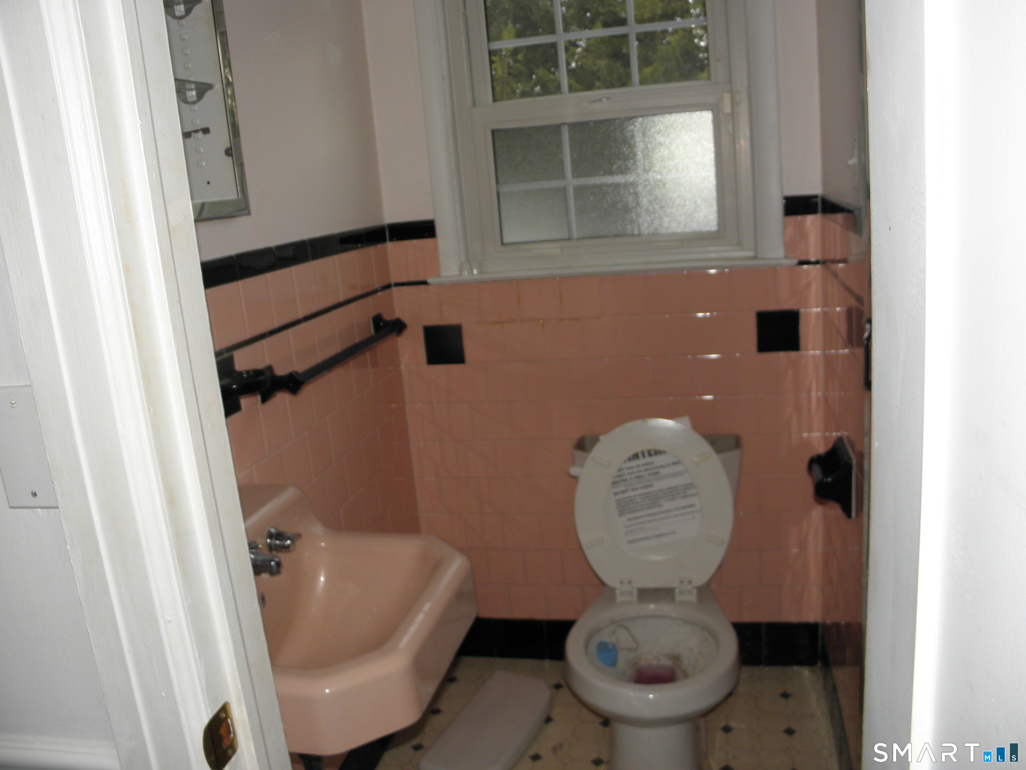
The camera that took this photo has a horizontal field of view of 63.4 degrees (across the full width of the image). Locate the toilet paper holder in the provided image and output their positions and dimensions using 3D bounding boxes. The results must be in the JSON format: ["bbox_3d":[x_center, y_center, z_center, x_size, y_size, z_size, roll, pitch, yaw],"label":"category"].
[{"bbox_3d":[0.660,0.189,1.734,0.078,0.129,0.159,-2,14,13],"label":"toilet paper holder"}]

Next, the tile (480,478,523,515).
[{"bbox_3d":[-0.039,0.312,2.356,0.108,0.108,0.009,-2,14,13],"label":"tile"}]

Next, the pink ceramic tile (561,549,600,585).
[{"bbox_3d":[0.194,0.515,2.360,0.108,0.108,0.012,-2,14,13],"label":"pink ceramic tile"}]

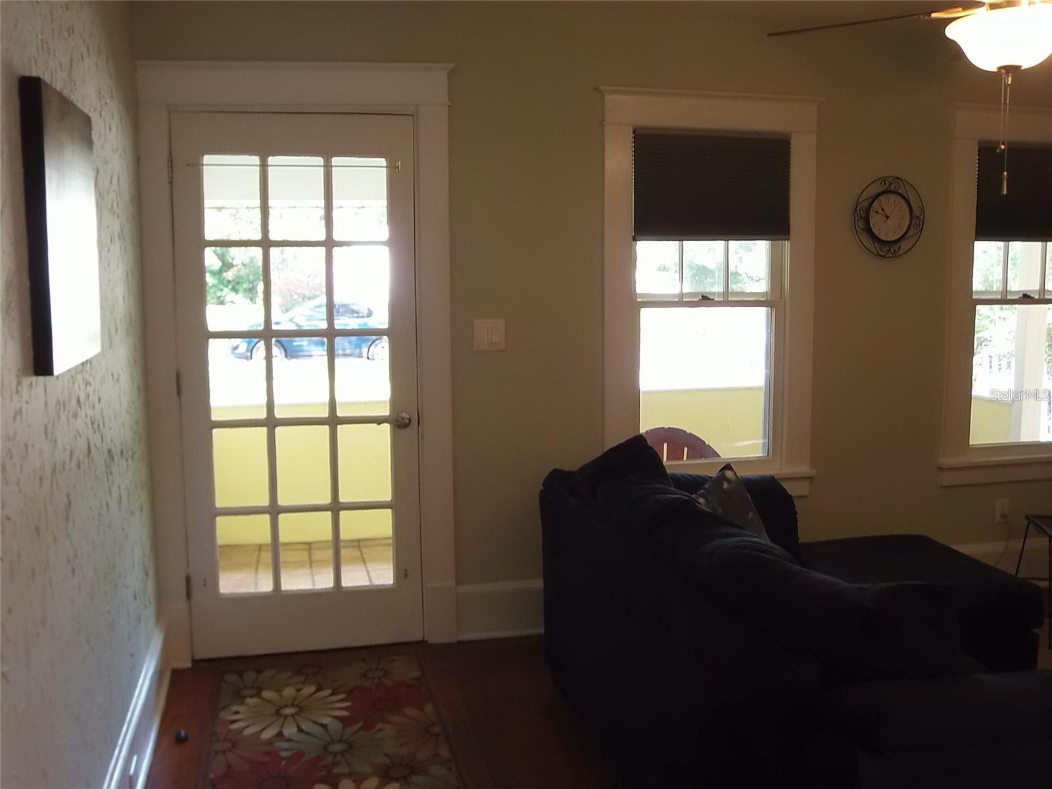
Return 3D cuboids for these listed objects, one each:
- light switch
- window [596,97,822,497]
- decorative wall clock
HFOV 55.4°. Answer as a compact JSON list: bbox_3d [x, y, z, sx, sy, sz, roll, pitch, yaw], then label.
[{"bbox_3d":[-0.143,-0.233,3.911,0.122,0.122,0.013,-2,6,-11],"label":"light switch"},{"bbox_3d":[0.744,-0.378,4.084,0.906,1.648,0.090,-2,6,-11],"label":"window"},{"bbox_3d":[1.514,-0.736,4.163,0.328,0.335,0.045,-2,6,-11],"label":"decorative wall clock"}]

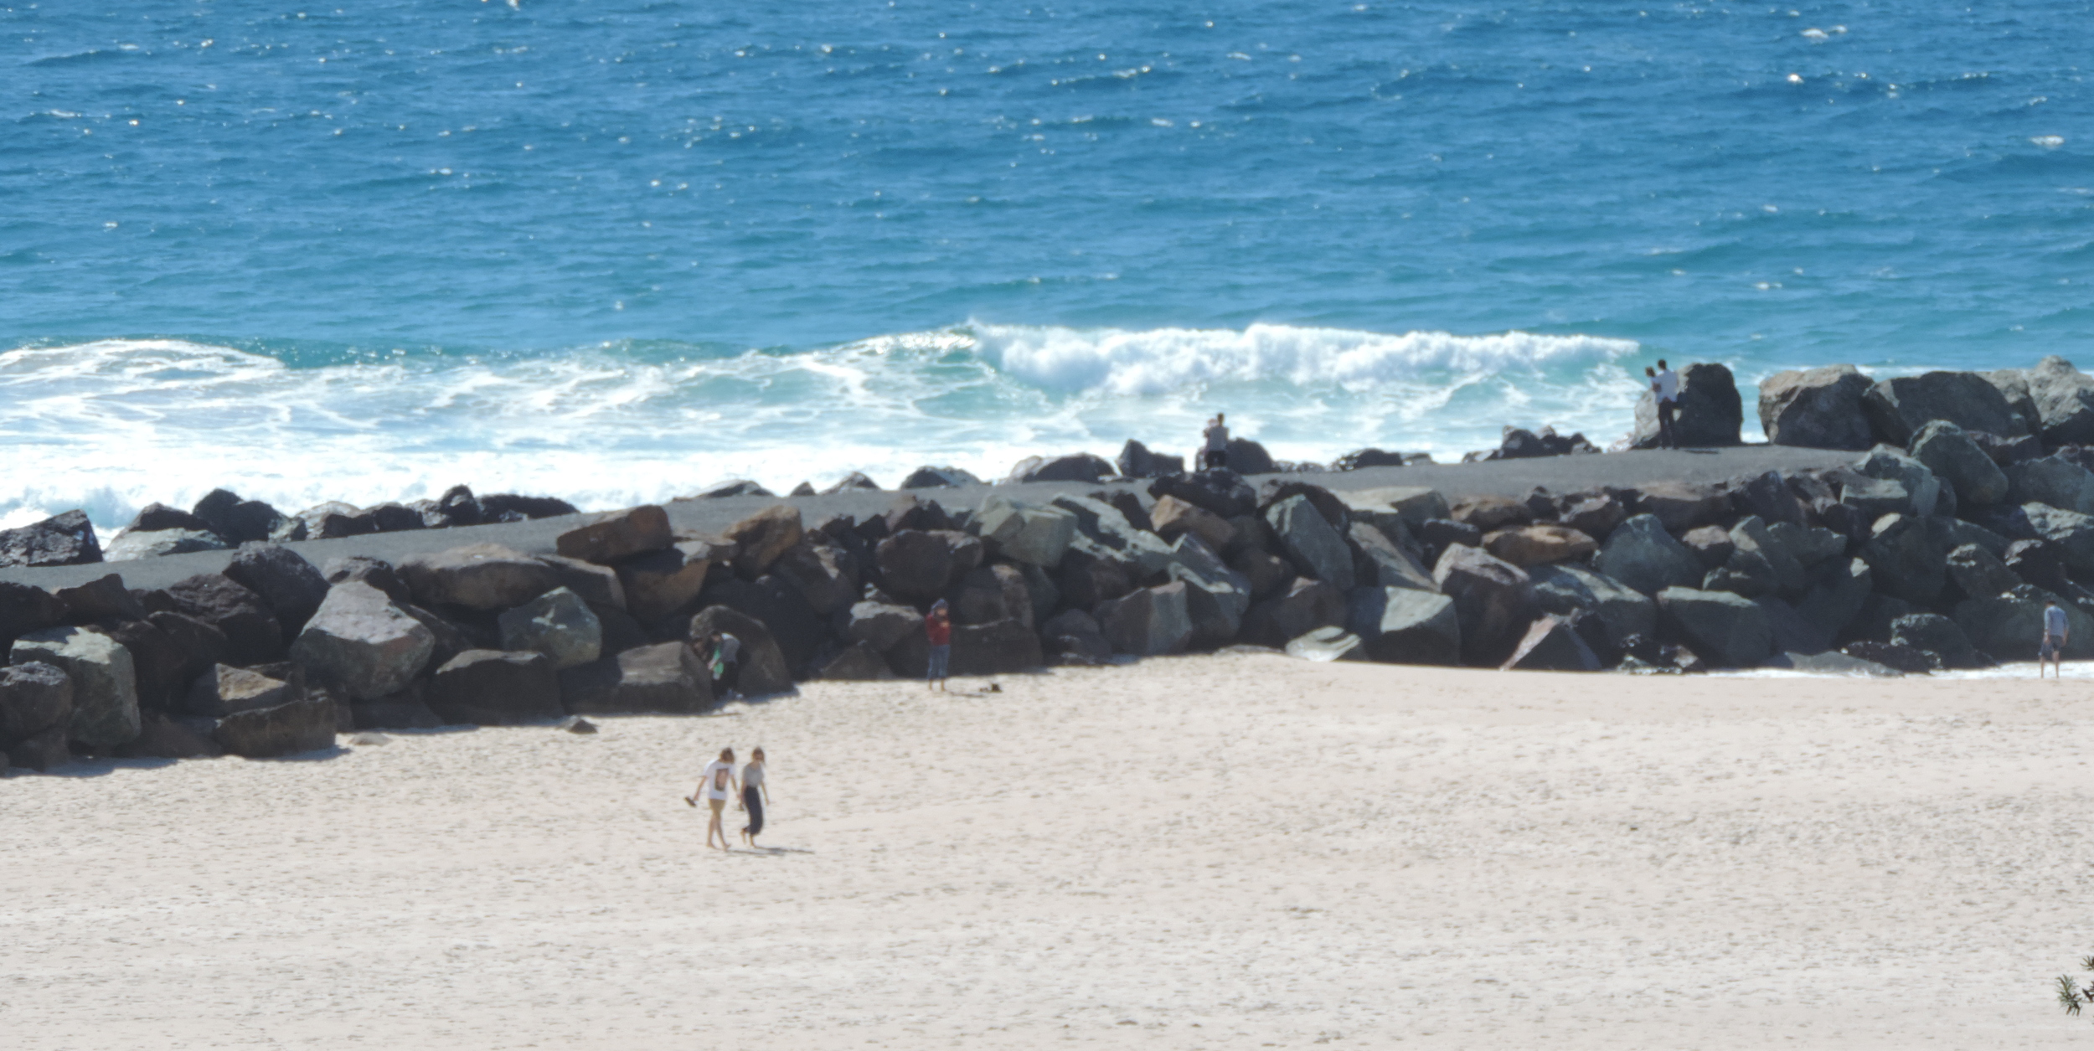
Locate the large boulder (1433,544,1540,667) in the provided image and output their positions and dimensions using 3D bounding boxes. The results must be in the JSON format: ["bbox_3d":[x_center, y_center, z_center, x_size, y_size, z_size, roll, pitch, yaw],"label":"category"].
[{"bbox_3d":[8.337,1.550,286.500,2.014,2.314,1.813,0,5,0],"label":"large boulder"}]

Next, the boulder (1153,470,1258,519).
[{"bbox_3d":[3.101,-0.572,294.000,2.035,0.960,1.500,0,4,0],"label":"boulder"}]

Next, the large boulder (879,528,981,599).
[{"bbox_3d":[-2.239,0.757,285.500,1.980,1.360,1.600,0,5,0],"label":"large boulder"}]

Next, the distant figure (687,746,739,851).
[{"bbox_3d":[-5.392,4.390,243.742,0.700,1.671,0.480,-3,5,-38],"label":"distant figure"}]

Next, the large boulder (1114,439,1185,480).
[{"bbox_3d":[1.974,-1.279,292.000,1.330,0.750,1.050,0,4,0],"label":"large boulder"}]

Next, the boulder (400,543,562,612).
[{"bbox_3d":[-10.255,0.934,274.000,2.934,1.172,1.819,0,5,0],"label":"boulder"}]

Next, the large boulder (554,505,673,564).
[{"bbox_3d":[-7.797,0.162,272.000,2.150,0.980,1.500,0,4,0],"label":"large boulder"}]

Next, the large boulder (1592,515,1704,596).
[{"bbox_3d":[11.525,0.564,289.500,2.100,1.440,1.650,0,4,0],"label":"large boulder"}]

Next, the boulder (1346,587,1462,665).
[{"bbox_3d":[6.736,1.947,285.640,2.128,1.529,1.859,0,4,0],"label":"boulder"}]

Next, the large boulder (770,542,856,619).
[{"bbox_3d":[-4.295,1.070,278.609,1.520,1.520,1.567,0,4,0],"label":"large boulder"}]

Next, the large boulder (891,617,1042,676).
[{"bbox_3d":[-1.531,2.305,286.000,2.970,1.074,1.700,0,4,0],"label":"large boulder"}]

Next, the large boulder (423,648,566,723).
[{"bbox_3d":[-9.945,2.932,272.400,2.475,1.284,1.782,0,5,0],"label":"large boulder"}]

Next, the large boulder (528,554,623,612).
[{"bbox_3d":[-8.553,1.058,275.500,1.758,1.013,1.495,0,5,0],"label":"large boulder"}]

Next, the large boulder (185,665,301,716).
[{"bbox_3d":[-14.140,3.009,266.226,1.983,1.117,1.535,0,4,0],"label":"large boulder"}]

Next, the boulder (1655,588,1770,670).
[{"bbox_3d":[13.108,2.040,297.000,2.281,1.504,1.700,0,4,0],"label":"boulder"}]

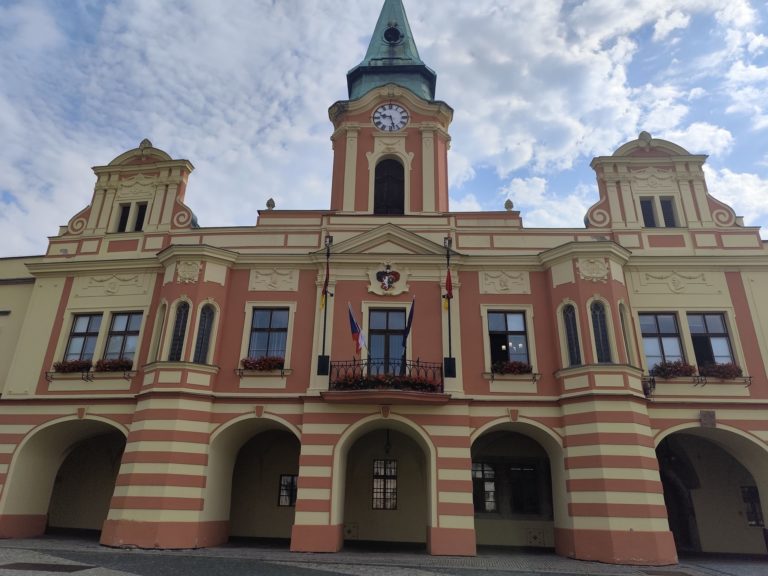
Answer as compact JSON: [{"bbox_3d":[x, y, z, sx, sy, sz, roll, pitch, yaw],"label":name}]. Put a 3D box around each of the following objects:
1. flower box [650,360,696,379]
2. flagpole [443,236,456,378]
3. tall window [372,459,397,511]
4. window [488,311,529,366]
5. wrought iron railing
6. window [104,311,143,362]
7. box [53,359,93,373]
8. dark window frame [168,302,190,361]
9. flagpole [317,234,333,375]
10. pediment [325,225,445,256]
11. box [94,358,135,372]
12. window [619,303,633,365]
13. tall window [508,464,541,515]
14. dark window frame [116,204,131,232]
[{"bbox_3d":[9.516,2.685,16.774,1.300,0.470,0.360,0,-22,3],"label":"flower box"},{"bbox_3d":[2.179,0.552,17.044,0.369,4.873,0.349,1,-17,2],"label":"flagpole"},{"bbox_3d":[0.043,7.399,19.169,0.905,1.769,0.150,0,-22,2],"label":"tall window"},{"bbox_3d":[4.315,1.851,17.706,1.317,2.197,0.200,0,-22,3],"label":"window"},{"bbox_3d":[0.087,2.901,16.606,3.631,1.061,1.050,0,-22,3],"label":"wrought iron railing"},{"bbox_3d":[-9.234,1.767,18.036,1.219,2.030,0.150,-2,-22,7],"label":"window"},{"bbox_3d":[-11.113,2.812,18.229,1.250,0.380,0.360,0,-22,3],"label":"box"},{"bbox_3d":[-6.846,1.466,17.093,0.433,2.128,0.145,0,-22,4],"label":"dark window frame"},{"bbox_3d":[-1.930,0.499,17.173,0.369,4.862,0.349,0,-17,2],"label":"flagpole"},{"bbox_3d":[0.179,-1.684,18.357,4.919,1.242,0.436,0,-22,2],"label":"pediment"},{"bbox_3d":[-9.572,2.784,18.160,1.250,0.400,0.360,0,-22,3],"label":"box"},{"bbox_3d":[7.728,1.436,16.363,0.409,2.060,0.150,20,-29,-39],"label":"window"},{"bbox_3d":[5.266,7.498,19.102,1.144,1.827,0.180,0,-22,3],"label":"tall window"},{"bbox_3d":[-10.341,-2.771,20.337,0.477,1.333,0.145,-2,-22,8],"label":"dark window frame"}]

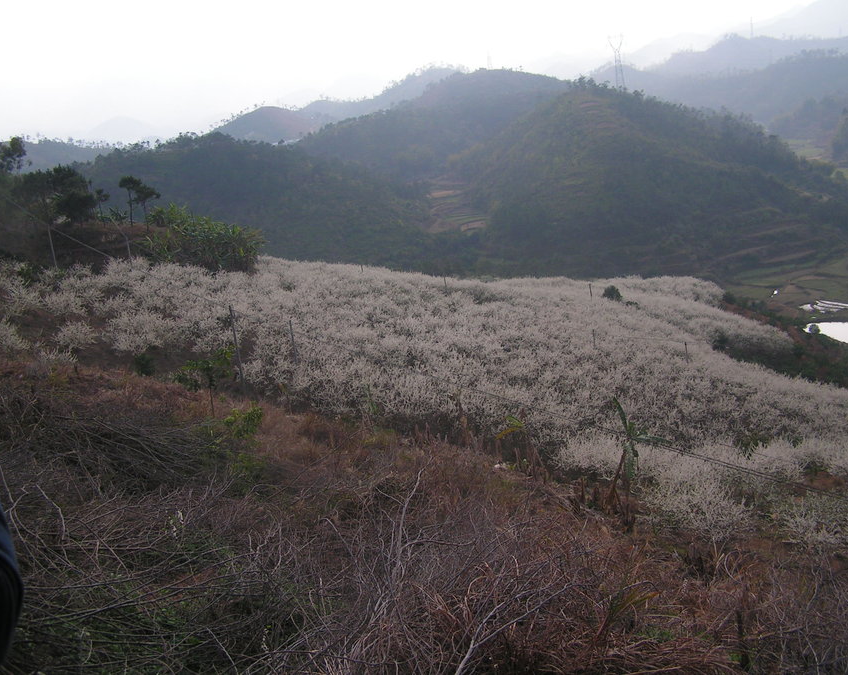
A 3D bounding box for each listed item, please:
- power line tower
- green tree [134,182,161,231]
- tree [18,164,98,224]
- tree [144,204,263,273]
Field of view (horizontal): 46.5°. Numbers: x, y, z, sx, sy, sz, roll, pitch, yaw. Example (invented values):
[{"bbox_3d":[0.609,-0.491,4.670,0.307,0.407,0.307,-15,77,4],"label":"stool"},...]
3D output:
[{"bbox_3d":[95.930,-137.043,492.358,8.000,29.500,6.500,-4,10,12],"label":"power line tower"},{"bbox_3d":[-27.583,-12.995,98.383,2.600,4.900,2.500,-9,10,-14],"label":"green tree"},{"bbox_3d":[-37.319,-14.318,100.331,8.200,6.600,6.500,-9,11,-19],"label":"tree"},{"bbox_3d":[-19.511,-8.760,87.422,10.500,5.800,6.000,-8,10,-12],"label":"tree"}]

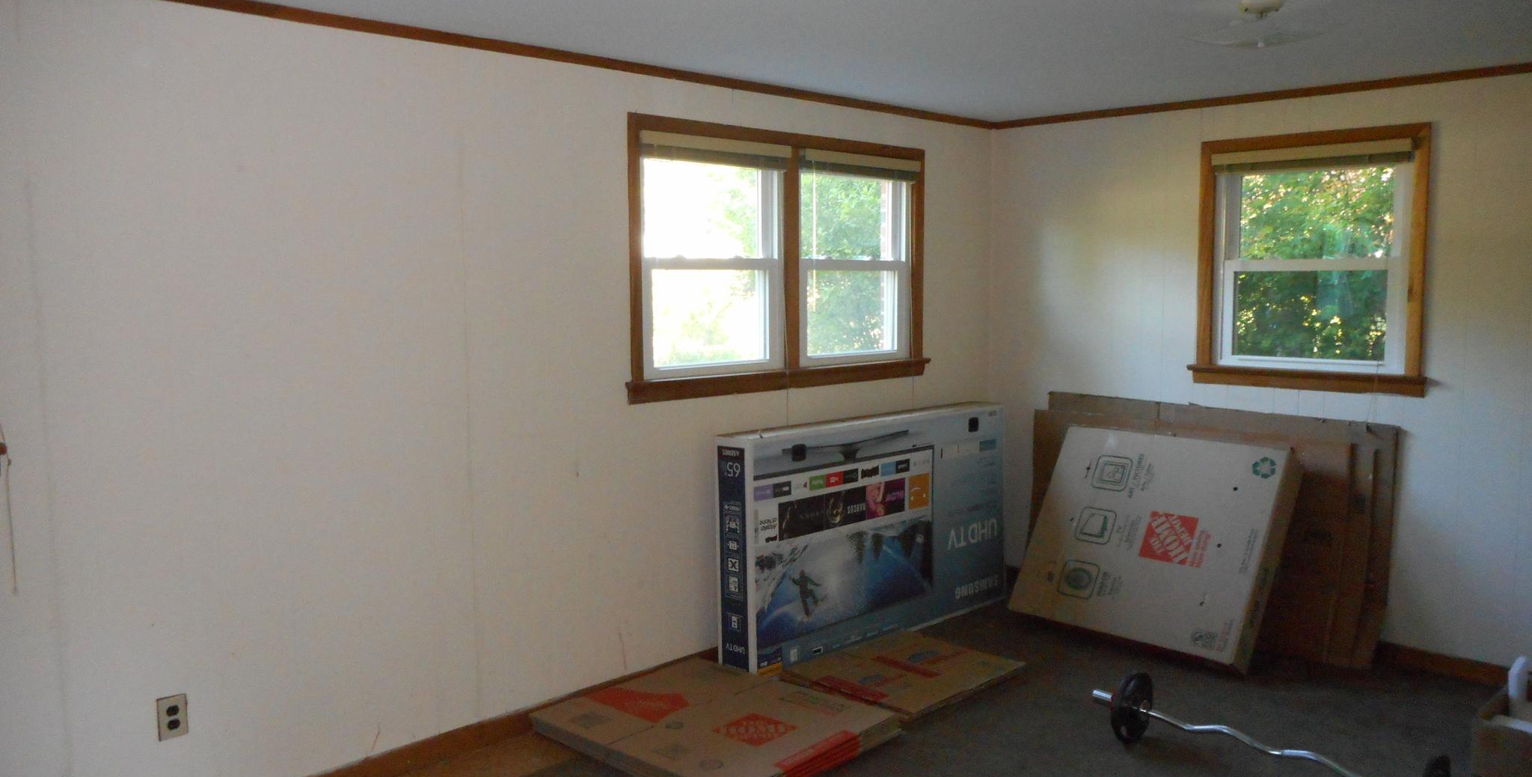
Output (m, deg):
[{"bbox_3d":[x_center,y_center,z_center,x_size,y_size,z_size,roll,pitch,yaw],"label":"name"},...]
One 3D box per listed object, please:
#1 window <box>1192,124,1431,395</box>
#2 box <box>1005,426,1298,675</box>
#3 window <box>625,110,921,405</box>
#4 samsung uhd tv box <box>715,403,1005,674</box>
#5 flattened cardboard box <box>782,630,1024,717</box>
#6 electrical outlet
[{"bbox_3d":[2.140,-0.501,4.416,0.090,1.018,0.902,-6,8,-44],"label":"window"},{"bbox_3d":[1.610,0.638,4.642,0.971,0.884,0.158,6,-24,45],"label":"box"},{"bbox_3d":[0.120,-0.518,4.541,1.742,1.029,0.100,-6,8,-44],"label":"window"},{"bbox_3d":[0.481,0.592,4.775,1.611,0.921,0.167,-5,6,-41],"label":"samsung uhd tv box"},{"bbox_3d":[0.547,1.082,4.277,0.741,0.030,0.599,-6,8,-44],"label":"flattened cardboard box"},{"bbox_3d":[-1.590,0.881,2.970,0.071,0.115,0.012,-6,8,-44],"label":"electrical outlet"}]

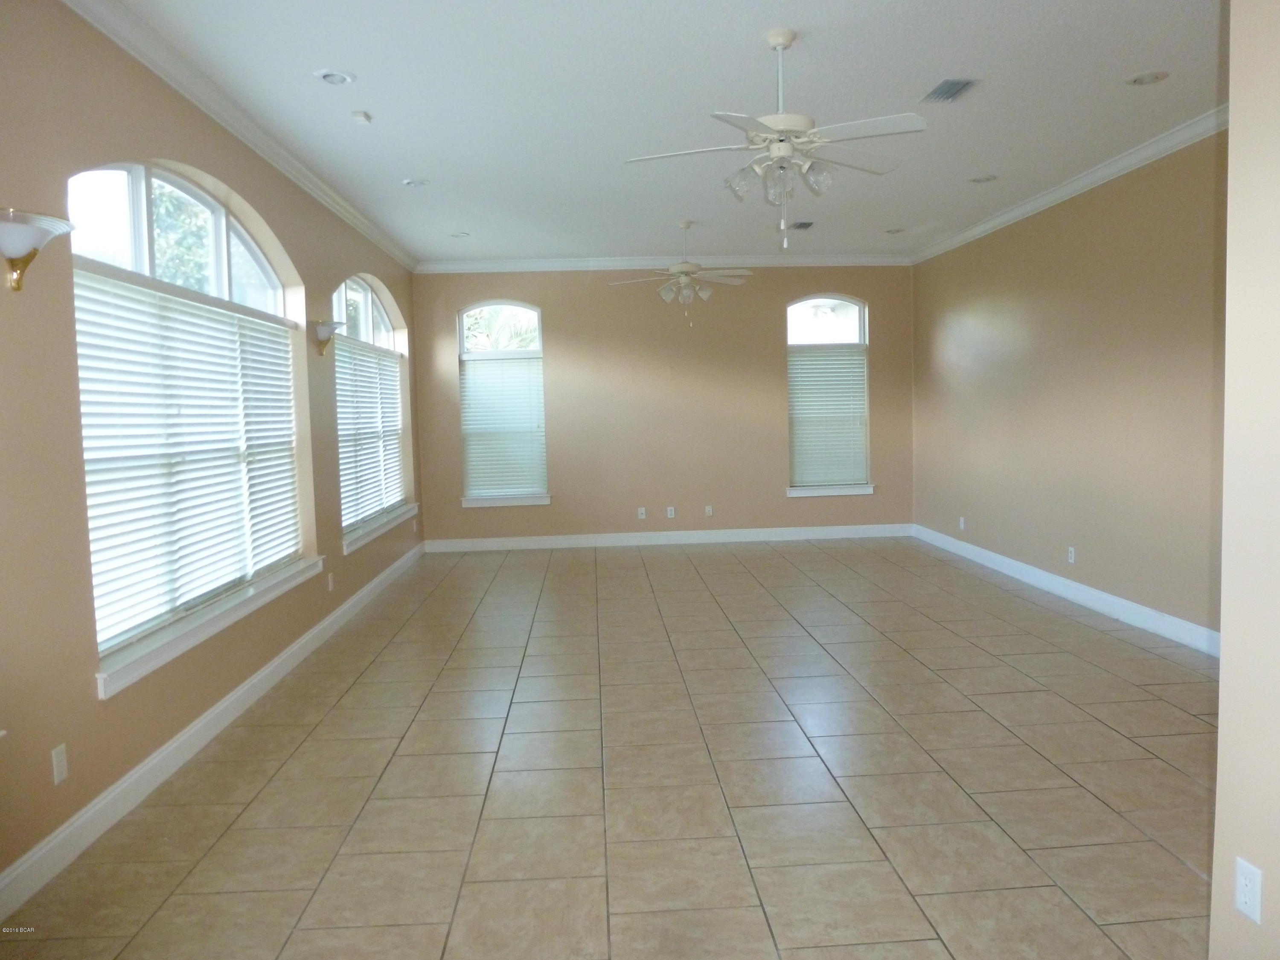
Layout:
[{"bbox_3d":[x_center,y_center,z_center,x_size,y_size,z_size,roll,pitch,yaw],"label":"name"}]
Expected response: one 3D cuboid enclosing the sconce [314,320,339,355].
[{"bbox_3d":[-2.081,-0.965,6.021,0.175,0.233,0.344,-2,5,-3],"label":"sconce"}]

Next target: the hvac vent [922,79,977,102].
[{"bbox_3d":[1.580,-1.980,4.540,0.180,0.020,0.340,-2,5,-3],"label":"hvac vent"}]

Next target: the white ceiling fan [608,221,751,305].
[{"bbox_3d":[0.405,-1.849,7.670,1.300,0.728,1.300,-2,5,-3],"label":"white ceiling fan"}]

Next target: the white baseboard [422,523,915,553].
[{"bbox_3d":[0.344,0.633,9.610,5.287,0.137,0.020,-2,5,-3],"label":"white baseboard"}]

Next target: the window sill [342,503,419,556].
[{"bbox_3d":[-2.245,0.395,7.744,0.137,0.097,2.680,-2,5,-3],"label":"window sill"}]

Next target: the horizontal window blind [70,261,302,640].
[{"bbox_3d":[-2.153,-0.155,4.490,0.054,1.445,2.517,-2,5,-3],"label":"horizontal window blind"}]

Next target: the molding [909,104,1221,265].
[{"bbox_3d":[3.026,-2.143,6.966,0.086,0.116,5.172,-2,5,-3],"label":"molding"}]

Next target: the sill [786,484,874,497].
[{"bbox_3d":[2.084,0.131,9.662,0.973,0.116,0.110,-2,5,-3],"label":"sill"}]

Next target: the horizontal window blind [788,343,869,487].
[{"bbox_3d":[2.054,-0.697,9.662,0.864,1.530,0.060,-2,5,-3],"label":"horizontal window blind"}]

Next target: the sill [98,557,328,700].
[{"bbox_3d":[-2.068,0.650,4.533,0.137,0.098,2.649,-2,5,-3],"label":"sill"}]

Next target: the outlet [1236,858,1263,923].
[{"bbox_3d":[1.413,0.956,2.061,0.008,0.120,0.079,-2,5,-3],"label":"outlet"}]

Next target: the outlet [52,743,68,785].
[{"bbox_3d":[-1.943,0.955,2.983,0.010,0.116,0.072,-2,5,-3],"label":"outlet"}]

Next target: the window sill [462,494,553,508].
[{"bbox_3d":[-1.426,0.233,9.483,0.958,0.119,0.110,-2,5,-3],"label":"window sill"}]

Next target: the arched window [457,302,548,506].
[{"bbox_3d":[-1.450,-0.830,9.449,0.891,2.123,0.120,-2,5,-3],"label":"arched window"}]

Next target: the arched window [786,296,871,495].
[{"bbox_3d":[2.045,-0.922,9.635,0.971,2.189,0.125,-2,5,-3],"label":"arched window"}]

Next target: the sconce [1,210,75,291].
[{"bbox_3d":[-1.905,-0.714,2.819,0.175,0.233,0.344,-2,5,-3],"label":"sconce"}]

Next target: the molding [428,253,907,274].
[{"bbox_3d":[0.277,-2.278,9.357,5.313,0.108,0.089,-2,5,-3],"label":"molding"}]

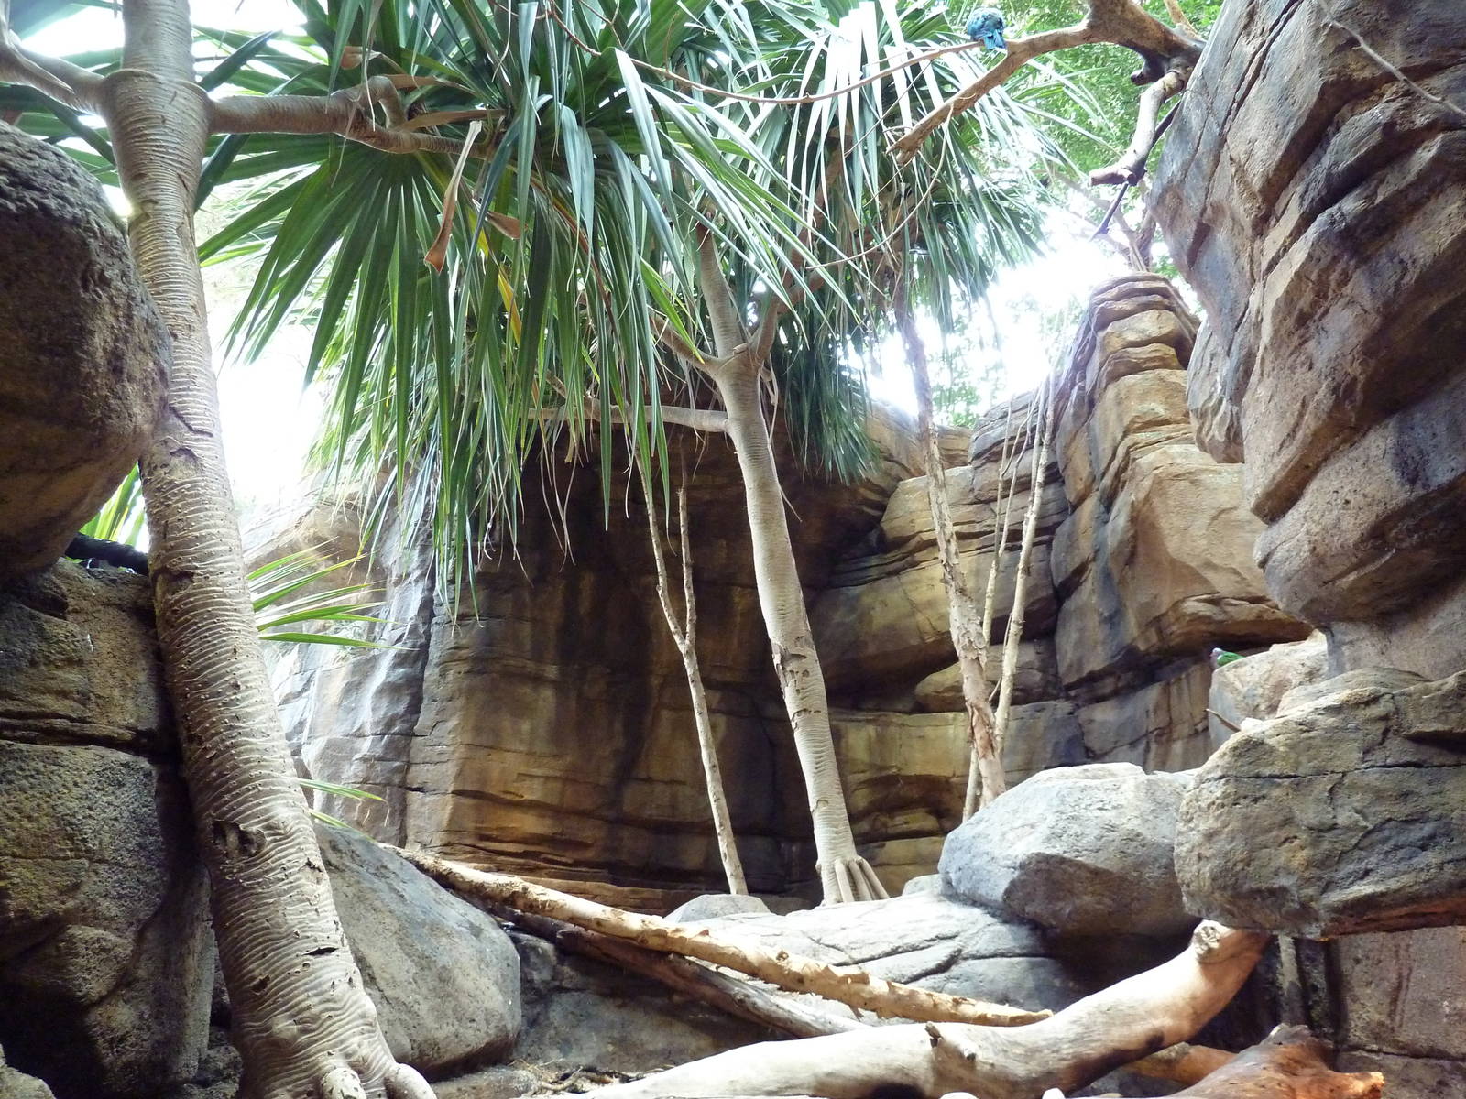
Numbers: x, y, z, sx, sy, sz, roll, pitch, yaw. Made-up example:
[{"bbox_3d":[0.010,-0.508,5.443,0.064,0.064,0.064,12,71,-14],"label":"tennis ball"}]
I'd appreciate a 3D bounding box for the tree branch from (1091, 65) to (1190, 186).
[{"bbox_3d":[1.562,-1.640,4.100,0.200,0.500,0.200,39,6,12],"label":"tree branch"}]

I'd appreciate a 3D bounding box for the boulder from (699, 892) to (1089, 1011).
[{"bbox_3d":[0.660,1.680,4.400,1.500,0.400,1.000,-1,-8,9],"label":"boulder"}]

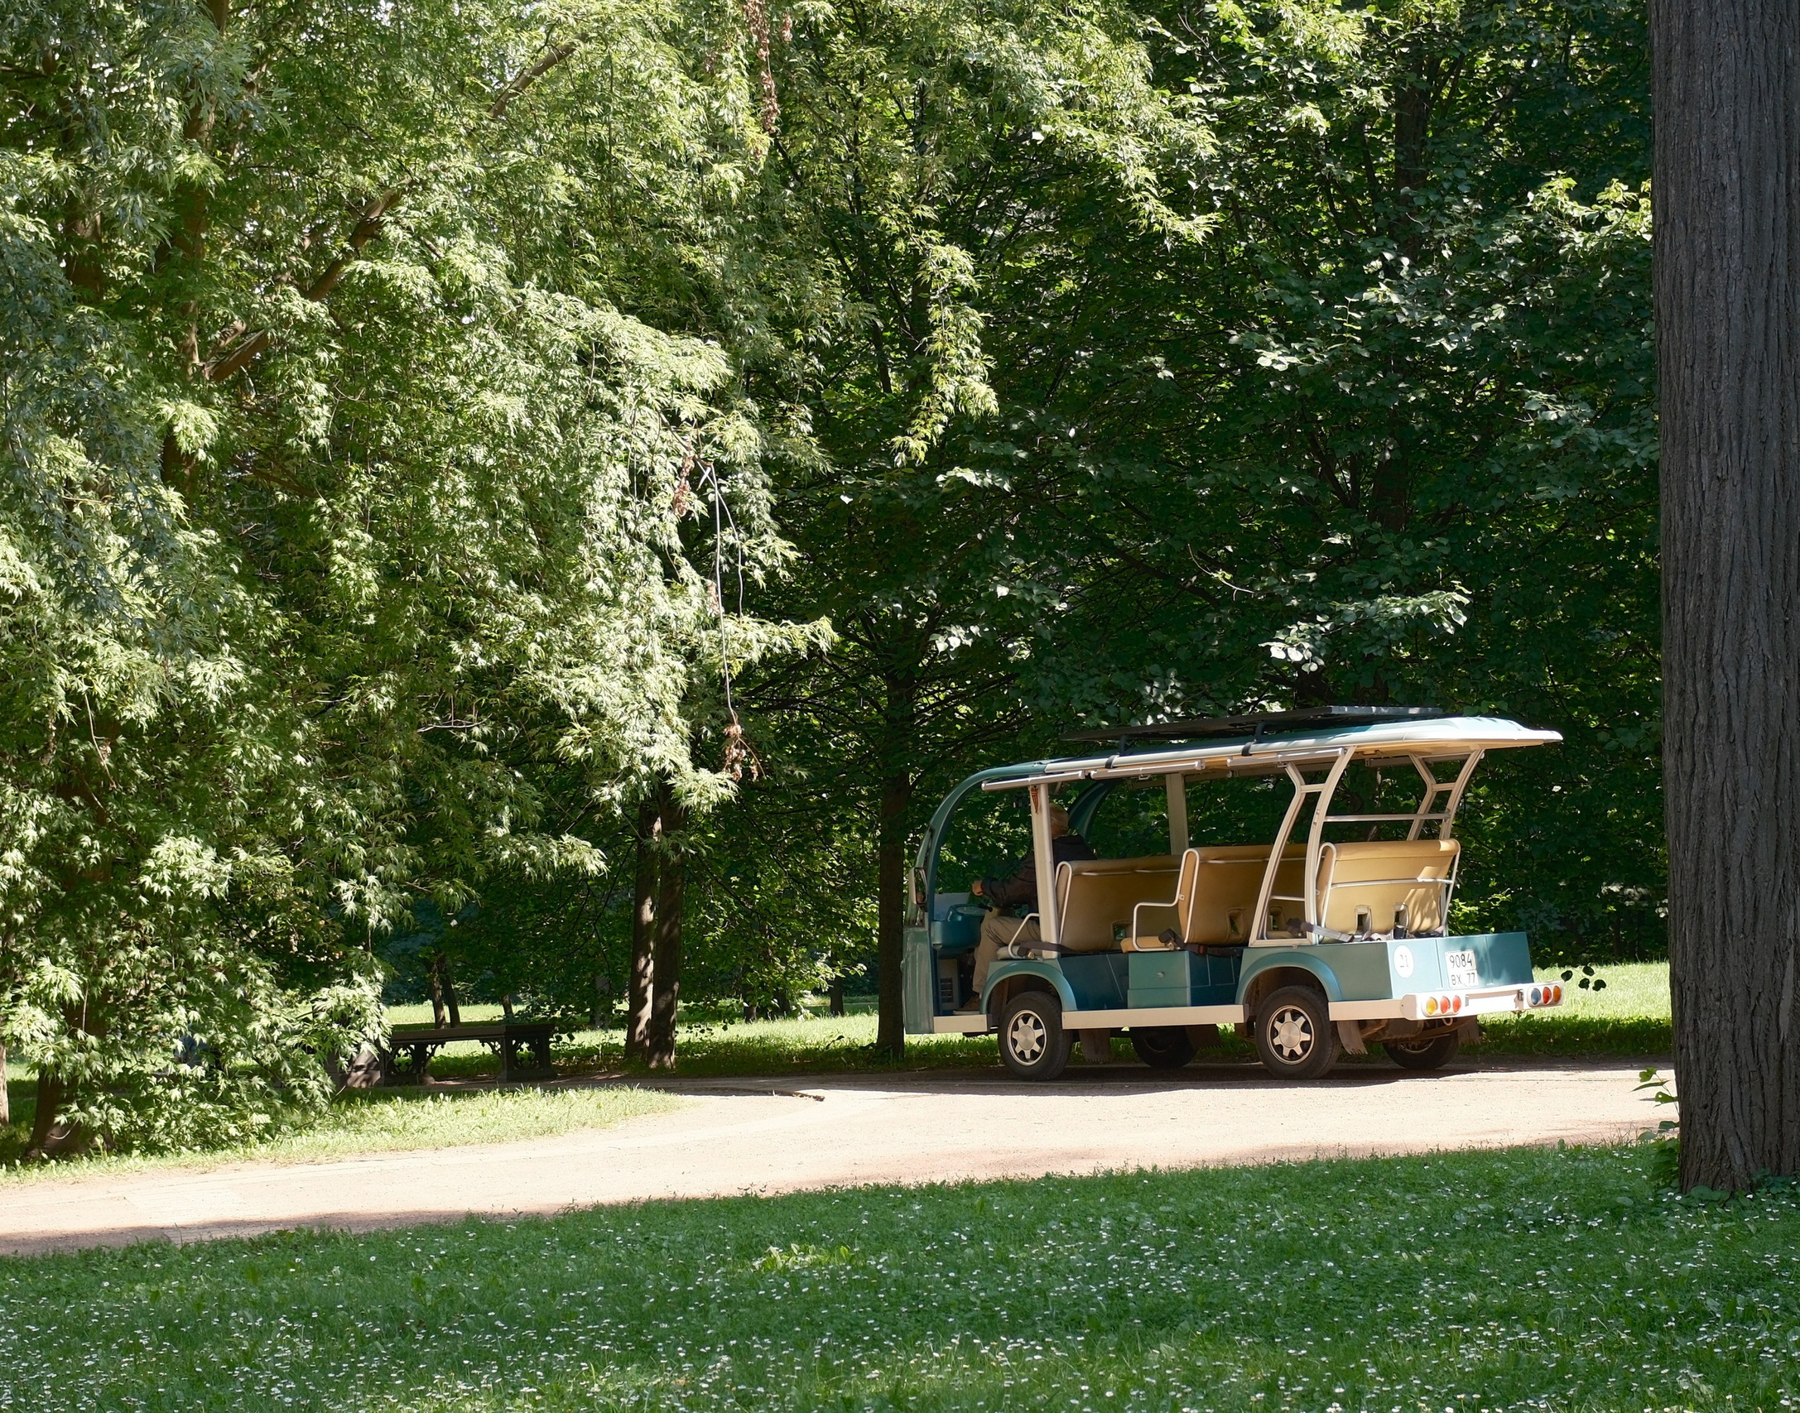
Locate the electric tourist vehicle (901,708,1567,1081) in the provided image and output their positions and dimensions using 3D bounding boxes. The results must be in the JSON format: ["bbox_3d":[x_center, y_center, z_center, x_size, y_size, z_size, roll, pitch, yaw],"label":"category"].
[{"bbox_3d":[2.007,1.270,15.702,1.550,2.195,4.530,2,-8,-43],"label":"electric tourist vehicle"}]

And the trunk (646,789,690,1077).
[{"bbox_3d":[-1.998,1.903,20.800,0.250,2.450,0.250,1,-6,0],"label":"trunk"}]

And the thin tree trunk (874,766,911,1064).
[{"bbox_3d":[-0.062,1.714,20.000,0.230,2.410,0.230,0,-6,0],"label":"thin tree trunk"}]

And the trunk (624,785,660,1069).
[{"bbox_3d":[-2.318,1.980,21.800,0.230,2.470,0.230,1,-6,0],"label":"trunk"}]

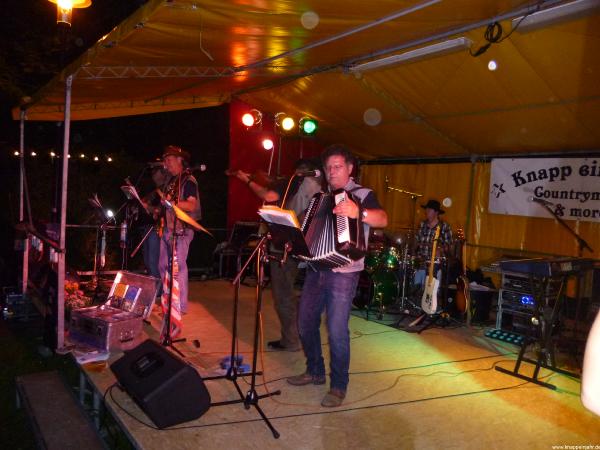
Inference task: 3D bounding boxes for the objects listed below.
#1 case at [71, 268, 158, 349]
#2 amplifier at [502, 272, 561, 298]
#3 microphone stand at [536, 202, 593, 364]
[{"bbox_3d":[-1.640,0.745,3.852,0.558,0.550,0.474,5,4,32],"label":"case"},{"bbox_3d":[2.595,0.655,4.811,0.500,0.170,0.360,6,4,43],"label":"amplifier"},{"bbox_3d":[2.575,0.519,4.127,0.700,1.450,0.550,5,4,37],"label":"microphone stand"}]

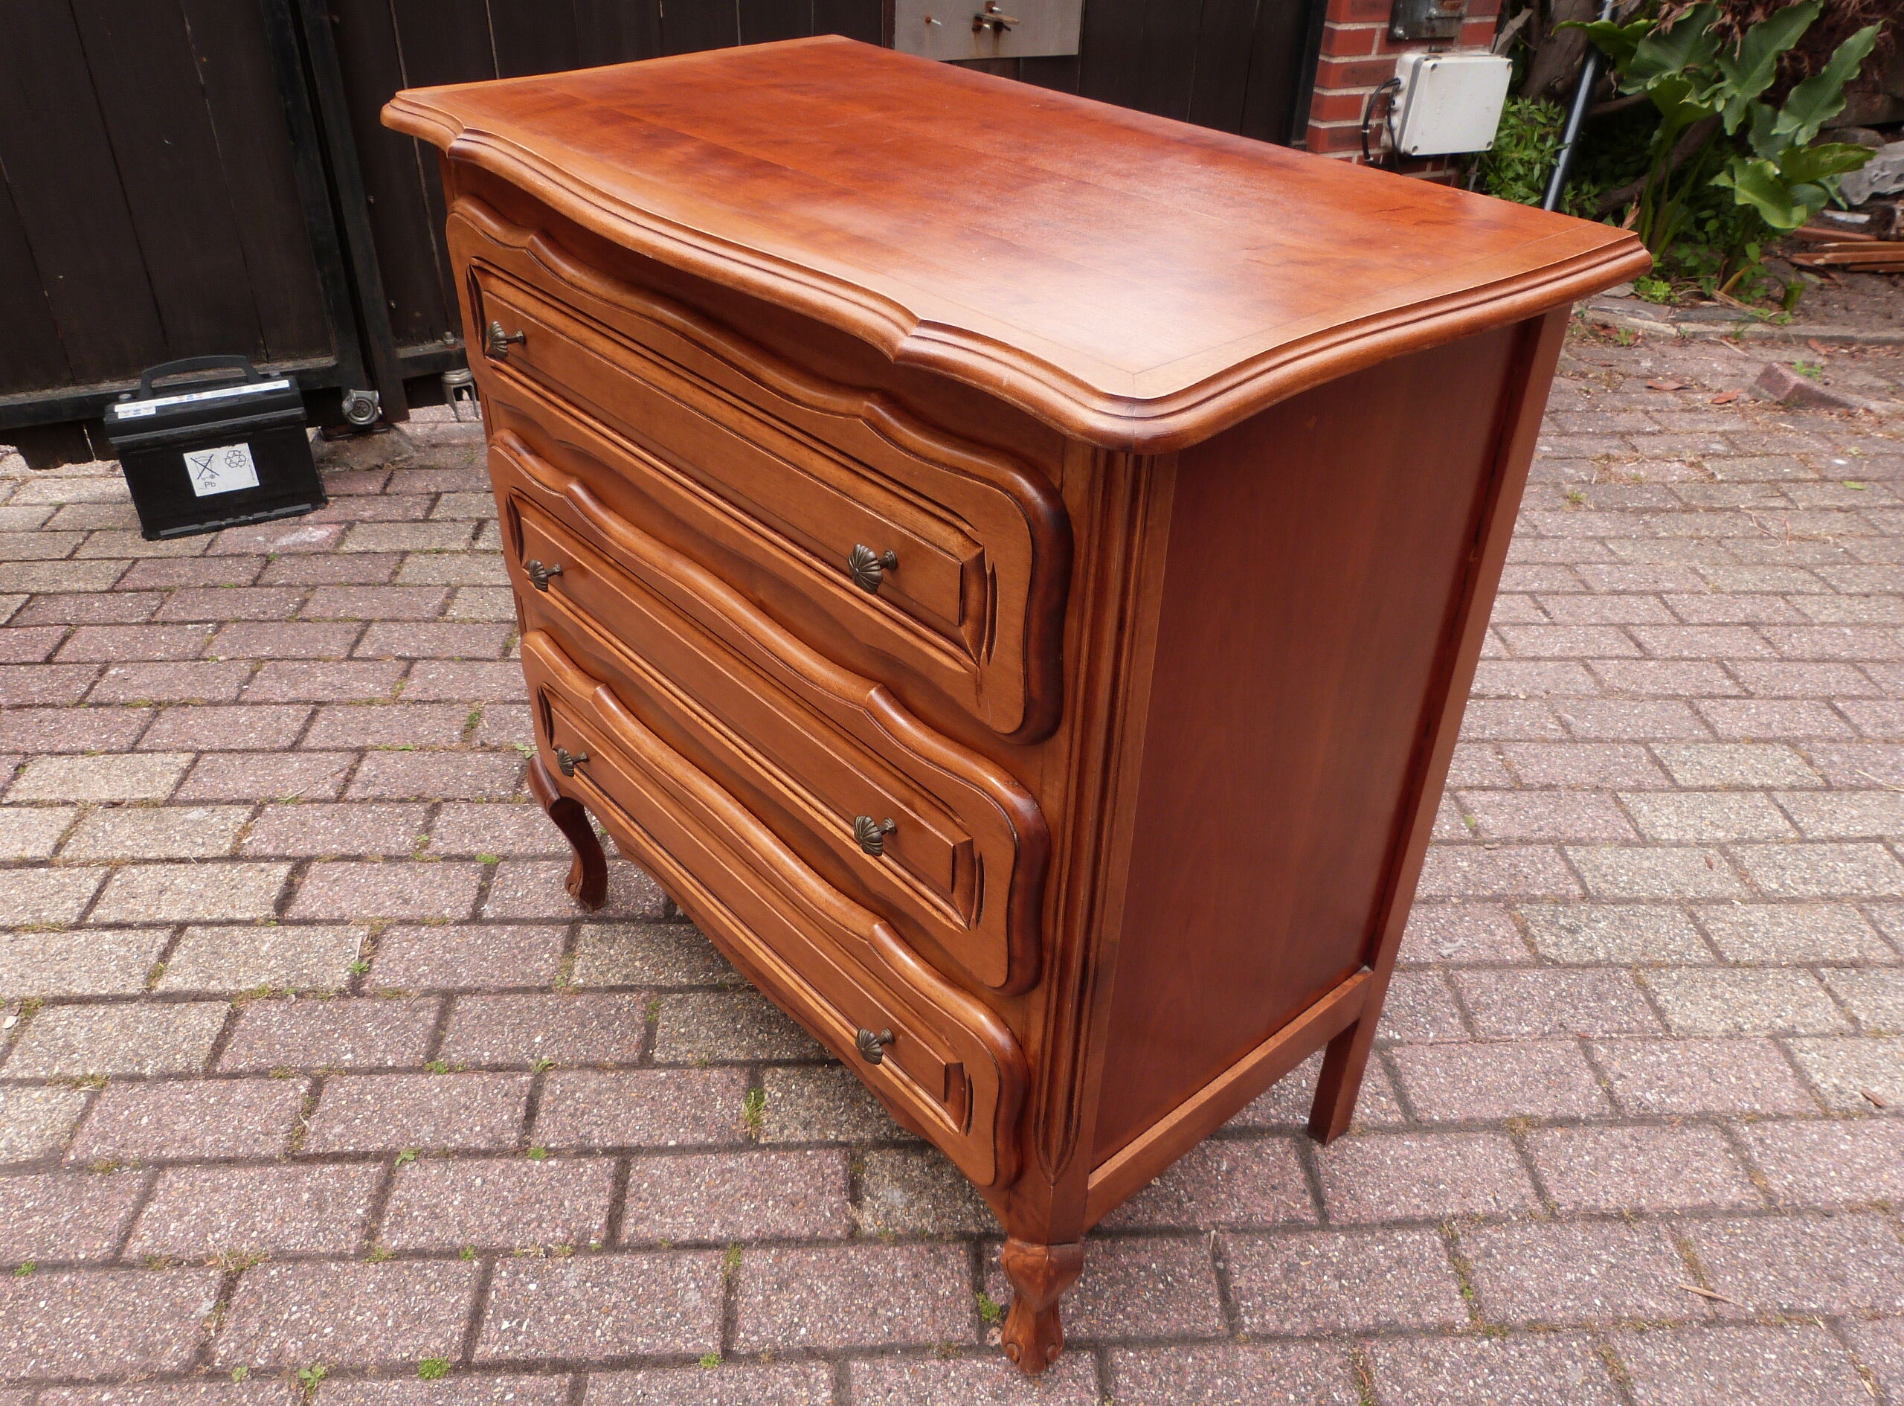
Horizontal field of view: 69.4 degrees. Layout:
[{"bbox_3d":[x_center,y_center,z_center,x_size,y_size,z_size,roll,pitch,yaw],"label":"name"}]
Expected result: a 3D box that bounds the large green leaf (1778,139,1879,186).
[{"bbox_3d":[2.066,-1.274,3.239,0.240,0.100,0.110,-11,21,40],"label":"large green leaf"}]

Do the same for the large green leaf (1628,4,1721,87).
[{"bbox_3d":[1.665,-1.517,3.176,0.210,0.190,0.110,23,39,16],"label":"large green leaf"}]

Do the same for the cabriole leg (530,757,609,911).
[{"bbox_3d":[-0.396,0.144,1.475,0.064,0.176,0.056,-25,42,-33],"label":"cabriole leg"}]

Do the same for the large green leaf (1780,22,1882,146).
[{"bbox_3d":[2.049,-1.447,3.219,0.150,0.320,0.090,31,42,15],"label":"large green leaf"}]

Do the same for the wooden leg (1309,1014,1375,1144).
[{"bbox_3d":[0.350,0.330,1.236,0.032,0.163,0.025,-25,42,-33],"label":"wooden leg"}]

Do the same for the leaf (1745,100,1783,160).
[{"bbox_3d":[1.949,-1.360,3.279,0.120,0.160,0.070,27,41,17],"label":"leaf"}]

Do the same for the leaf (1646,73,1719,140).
[{"bbox_3d":[1.703,-1.388,3.203,0.160,0.150,0.120,17,37,21],"label":"leaf"}]

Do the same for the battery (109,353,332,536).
[{"bbox_3d":[-1.210,-0.440,2.252,0.276,0.238,0.175,-16,38,-23],"label":"battery"}]

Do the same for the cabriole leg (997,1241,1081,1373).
[{"bbox_3d":[0.069,0.454,1.038,0.060,0.172,0.054,-25,42,-33],"label":"cabriole leg"}]

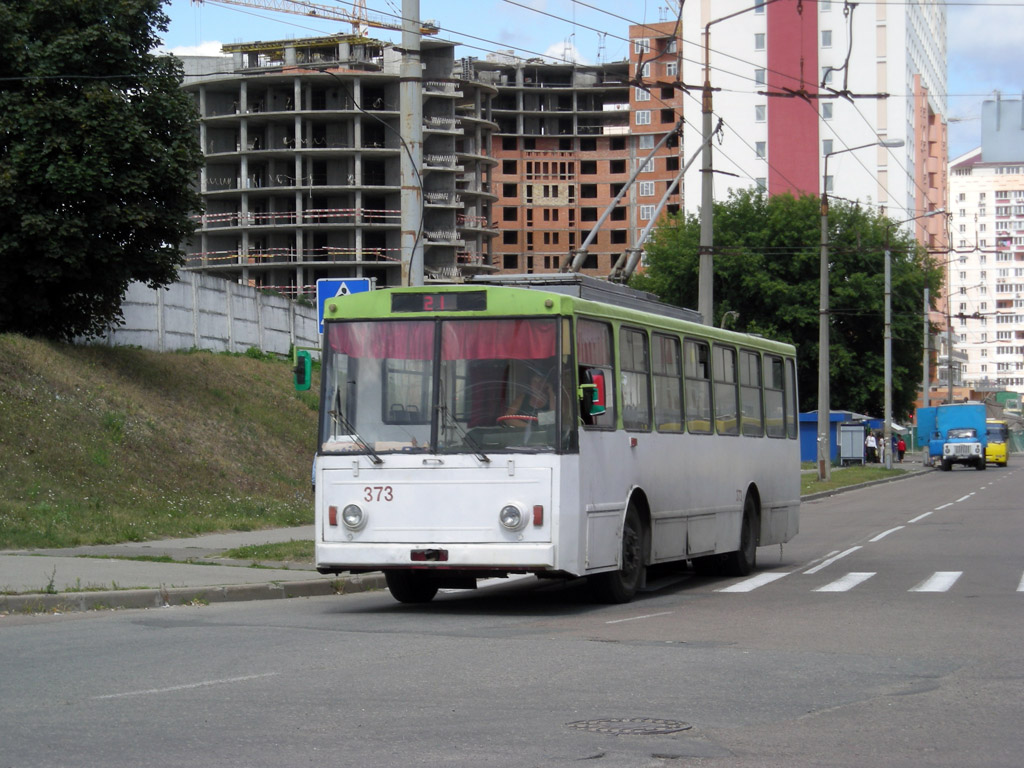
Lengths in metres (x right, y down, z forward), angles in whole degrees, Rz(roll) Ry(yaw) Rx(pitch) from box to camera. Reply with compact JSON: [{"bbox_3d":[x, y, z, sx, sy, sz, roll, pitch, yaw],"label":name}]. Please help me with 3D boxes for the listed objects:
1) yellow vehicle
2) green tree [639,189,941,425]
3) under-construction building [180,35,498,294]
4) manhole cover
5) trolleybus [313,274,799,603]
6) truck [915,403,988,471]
[{"bbox_3d":[27.807,3.408,162.000,2.350,2.800,7.200,-1,-1,11],"label":"yellow vehicle"},{"bbox_3d":[17.401,-3.807,175.000,19.000,16.500,16.500,-1,-1,6],"label":"green tree"},{"bbox_3d":[-14.578,-14.240,235.000,28.000,31.000,21.000,0,-1,-5],"label":"under-construction building"},{"bbox_3d":[0.625,1.823,14.800,0.670,0.030,0.670,0,-1,0],"label":"manhole cover"},{"bbox_3d":[0.930,0.630,30.250,2.500,3.200,11.200,-1,-2,16],"label":"trolleybus"},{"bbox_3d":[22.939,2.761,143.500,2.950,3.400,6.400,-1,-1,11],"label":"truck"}]

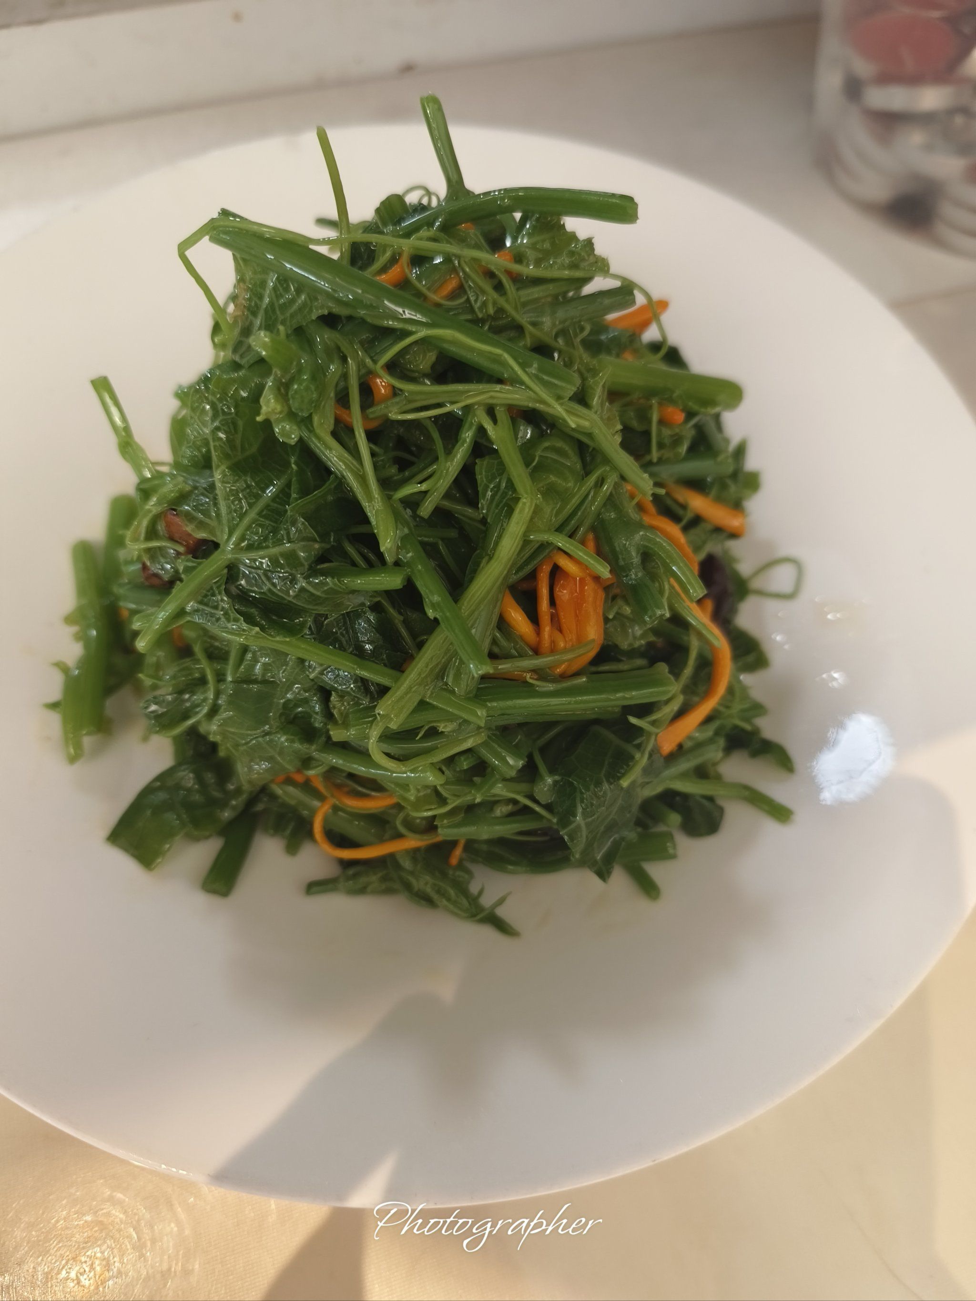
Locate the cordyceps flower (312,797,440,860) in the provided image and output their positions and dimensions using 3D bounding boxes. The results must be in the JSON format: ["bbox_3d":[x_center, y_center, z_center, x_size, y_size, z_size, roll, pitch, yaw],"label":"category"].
[{"bbox_3d":[-0.022,0.035,0.169,0.025,0.007,0.011,1,61,-2],"label":"cordyceps flower"}]

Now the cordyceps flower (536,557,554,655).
[{"bbox_3d":[0.011,-0.008,0.164,0.003,0.019,0.004,1,18,0],"label":"cordyceps flower"}]

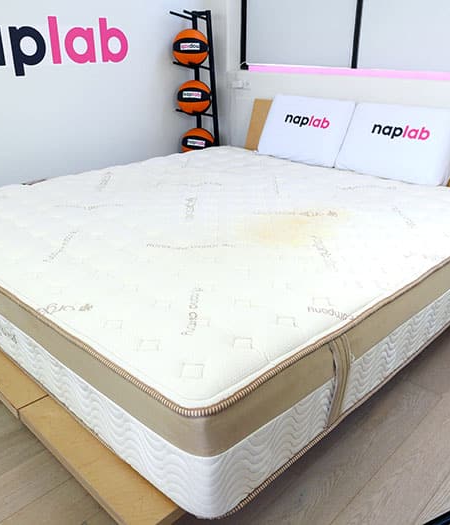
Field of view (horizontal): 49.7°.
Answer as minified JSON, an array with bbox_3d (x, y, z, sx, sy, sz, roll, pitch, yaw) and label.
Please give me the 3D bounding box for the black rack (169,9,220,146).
[{"bbox_3d":[-0.194,-1.018,3.430,0.230,1.380,0.330,20,30,41],"label":"black rack"}]

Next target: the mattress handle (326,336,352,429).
[{"bbox_3d":[0.301,0.315,1.300,0.040,0.265,0.070,20,30,41],"label":"mattress handle"}]

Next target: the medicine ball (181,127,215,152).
[{"bbox_3d":[-0.189,-0.845,3.460,0.235,0.235,0.235,-1,22,0],"label":"medicine ball"}]

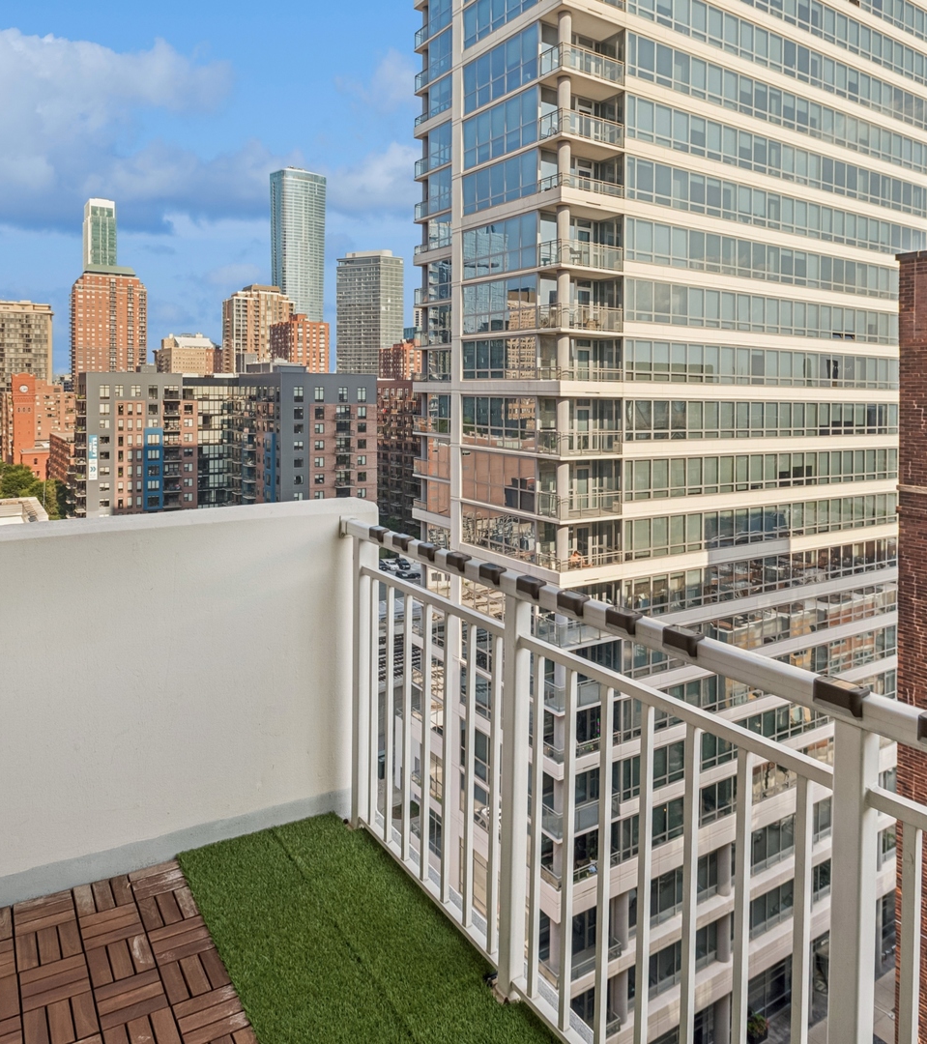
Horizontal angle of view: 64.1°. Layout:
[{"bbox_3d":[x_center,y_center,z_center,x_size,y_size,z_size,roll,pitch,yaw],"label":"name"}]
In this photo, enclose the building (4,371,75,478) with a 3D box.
[{"bbox_3d":[-161.000,-37.000,283.000,26.000,39.000,35.000,-2,6,-34],"label":"building"}]

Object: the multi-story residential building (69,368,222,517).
[{"bbox_3d":[-68.200,-12.900,158.900,27.500,36.000,18.000,-2,6,-34],"label":"multi-story residential building"}]

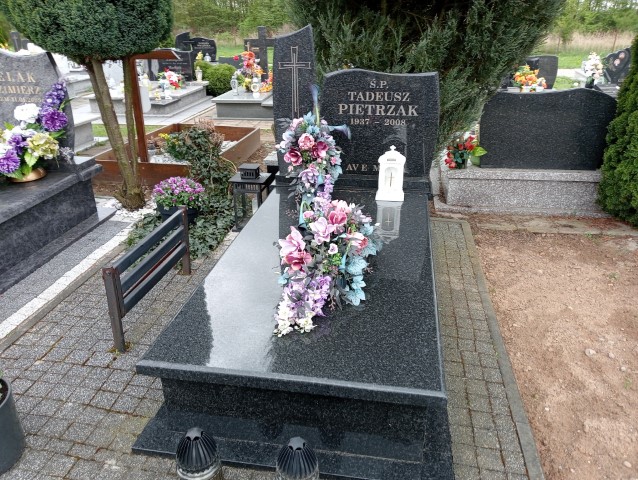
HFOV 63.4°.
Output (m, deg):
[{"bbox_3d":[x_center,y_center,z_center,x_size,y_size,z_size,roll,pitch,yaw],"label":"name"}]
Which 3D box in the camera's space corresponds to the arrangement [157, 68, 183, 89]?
[{"bbox_3d":[-2.580,-2.756,8.889,0.396,0.325,0.284,4,23,8],"label":"arrangement"}]

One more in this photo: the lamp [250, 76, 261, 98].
[{"bbox_3d":[-1.010,-2.427,8.224,0.155,0.310,0.140,5,24,8],"label":"lamp"}]

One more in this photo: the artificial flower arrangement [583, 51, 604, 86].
[{"bbox_3d":[5.287,-3.274,9.950,0.420,0.680,0.400,5,24,8],"label":"artificial flower arrangement"}]

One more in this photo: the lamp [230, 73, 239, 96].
[{"bbox_3d":[-1.367,-2.509,8.346,0.125,0.340,0.125,5,24,8],"label":"lamp"}]

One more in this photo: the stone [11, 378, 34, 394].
[{"bbox_3d":[-1.251,0.641,2.180,0.086,0.060,0.087,5,23,10],"label":"stone"}]

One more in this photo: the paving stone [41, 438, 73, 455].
[{"bbox_3d":[-0.937,0.772,1.876,0.095,0.060,0.052,5,24,11],"label":"paving stone"}]

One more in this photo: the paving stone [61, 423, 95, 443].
[{"bbox_3d":[-0.894,0.746,1.938,0.092,0.060,0.085,5,23,10],"label":"paving stone"}]

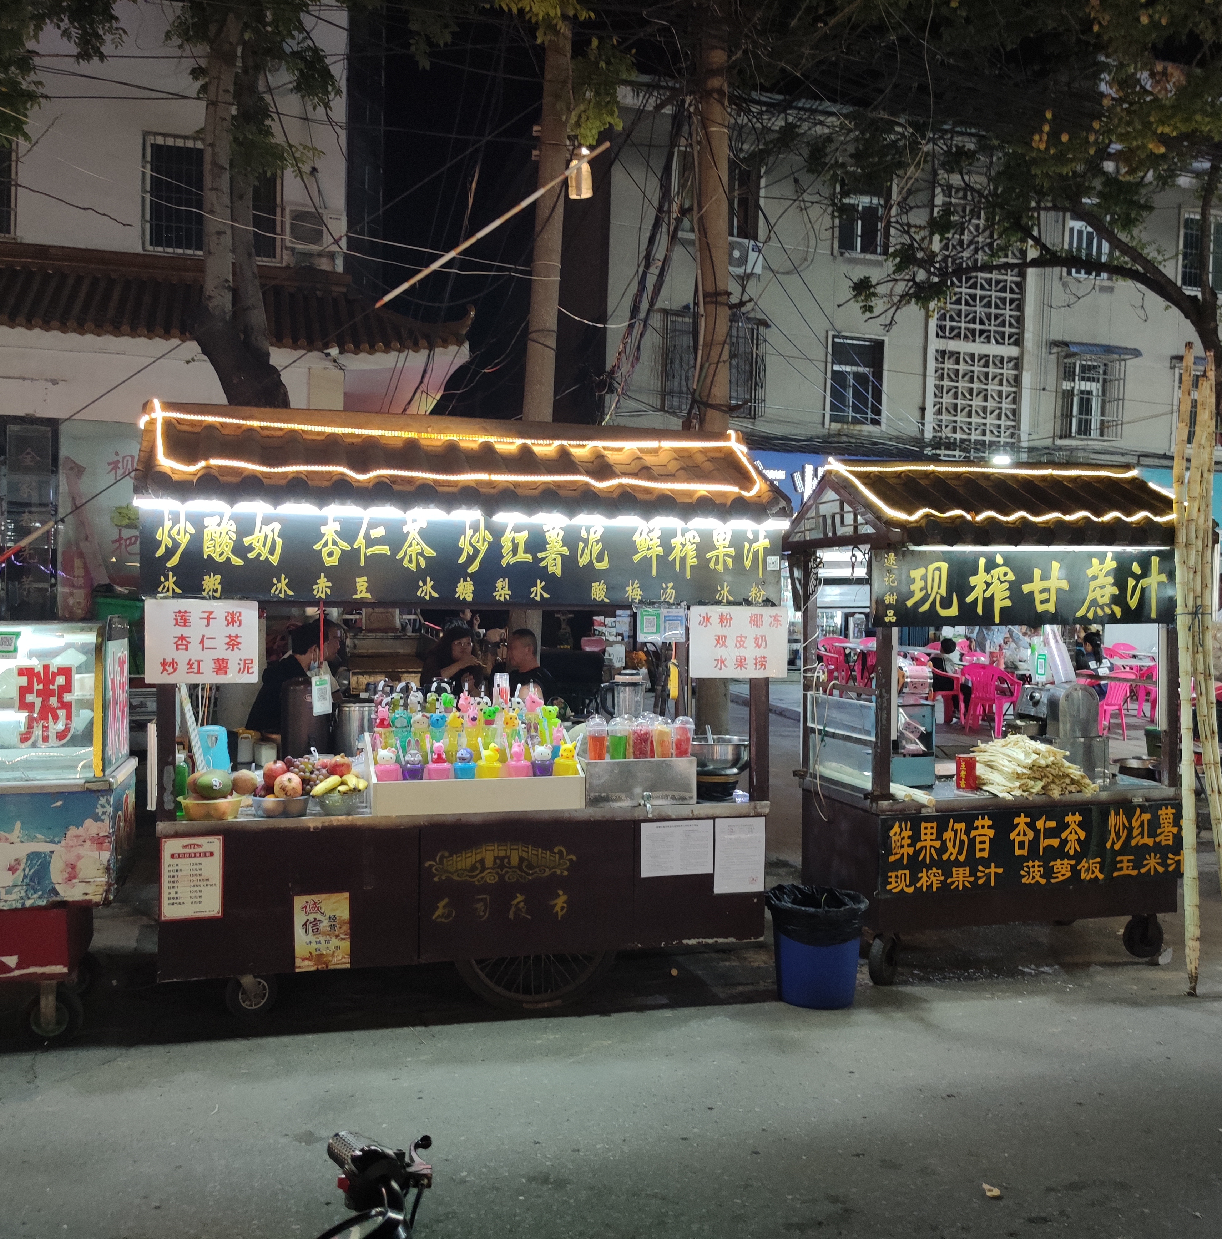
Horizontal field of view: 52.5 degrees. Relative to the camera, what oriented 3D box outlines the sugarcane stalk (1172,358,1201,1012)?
[{"bbox_3d":[2.420,0.153,5.190,0.070,2.740,0.060,5,-8,-16],"label":"sugarcane stalk"}]

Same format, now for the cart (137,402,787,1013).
[{"bbox_3d":[-0.620,0.300,5.300,2.560,2.340,1.050,1,1,-17],"label":"cart"}]

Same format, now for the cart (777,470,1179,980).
[{"bbox_3d":[1.685,0.400,5.570,1.600,2.180,1.030,1,1,-16],"label":"cart"}]

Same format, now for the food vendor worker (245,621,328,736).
[{"bbox_3d":[-1.570,0.720,5.800,0.480,1.480,0.500,1,1,15],"label":"food vendor worker"}]

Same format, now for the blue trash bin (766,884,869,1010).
[{"bbox_3d":[0.816,1.290,4.890,0.390,0.410,0.390,1,1,0],"label":"blue trash bin"}]

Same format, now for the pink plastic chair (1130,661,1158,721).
[{"bbox_3d":[7.100,0.930,16.000,0.560,0.790,0.570,0,1,-21],"label":"pink plastic chair"}]

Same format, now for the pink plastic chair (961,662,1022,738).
[{"bbox_3d":[4.220,0.890,13.750,0.570,0.790,0.560,2,2,38],"label":"pink plastic chair"}]

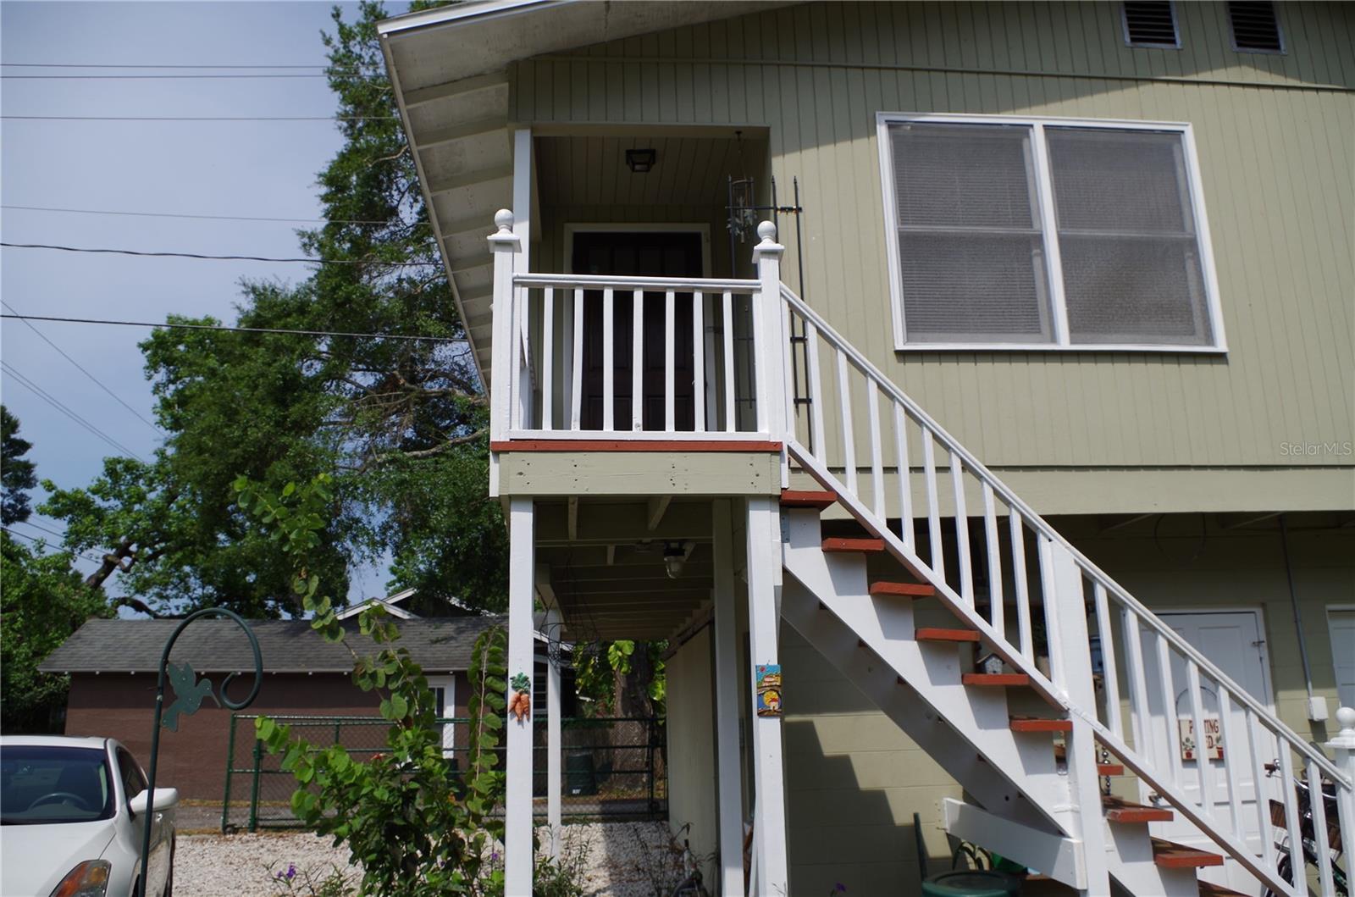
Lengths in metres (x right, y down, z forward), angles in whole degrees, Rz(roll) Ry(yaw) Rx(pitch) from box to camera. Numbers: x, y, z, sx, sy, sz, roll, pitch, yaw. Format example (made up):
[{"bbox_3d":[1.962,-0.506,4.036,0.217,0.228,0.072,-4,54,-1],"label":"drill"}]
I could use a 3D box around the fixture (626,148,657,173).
[{"bbox_3d":[-0.239,-1.889,6.690,0.187,0.085,0.183,-1,-15,-2],"label":"fixture"}]

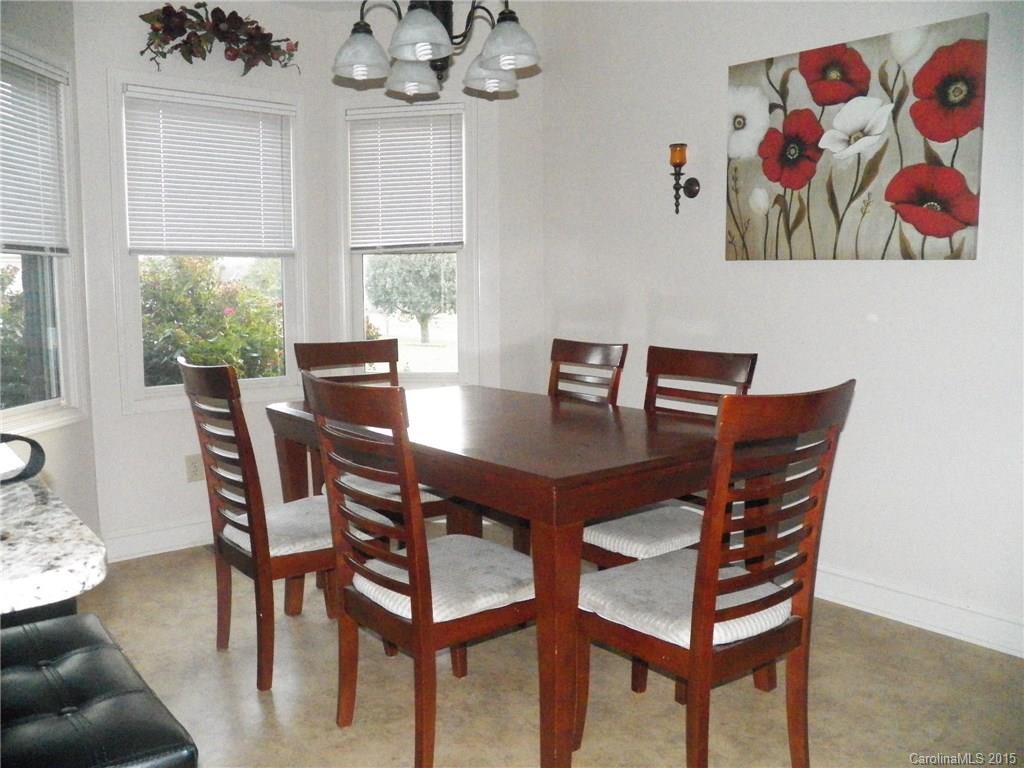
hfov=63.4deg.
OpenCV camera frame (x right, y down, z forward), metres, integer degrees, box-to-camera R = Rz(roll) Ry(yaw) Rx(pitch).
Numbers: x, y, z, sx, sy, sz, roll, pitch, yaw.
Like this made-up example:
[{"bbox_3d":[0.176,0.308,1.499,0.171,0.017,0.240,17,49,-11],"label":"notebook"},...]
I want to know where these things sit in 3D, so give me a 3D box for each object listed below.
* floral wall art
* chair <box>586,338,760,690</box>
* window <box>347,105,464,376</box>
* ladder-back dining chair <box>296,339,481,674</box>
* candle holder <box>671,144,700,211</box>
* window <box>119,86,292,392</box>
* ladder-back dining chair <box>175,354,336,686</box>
[{"bbox_3d":[1.167,-0.812,2.938,0.035,0.748,0.925,-6,9,-41],"label":"floral wall art"},{"bbox_3d":[0.435,0.385,2.653,0.530,0.960,0.455,-5,8,-37],"label":"chair"},{"bbox_3d":[-0.496,-0.669,3.985,0.566,1.280,0.090,1,7,7],"label":"window"},{"bbox_3d":[-0.508,0.328,3.168,0.455,0.960,0.530,-5,8,-36],"label":"ladder-back dining chair"},{"bbox_3d":[0.701,-0.836,3.394,0.139,0.275,0.087,-6,9,-41],"label":"candle holder"},{"bbox_3d":[-1.325,-0.637,3.743,0.770,1.274,0.090,-6,9,-39],"label":"window"},{"bbox_3d":[-0.704,0.393,2.610,0.530,0.960,0.455,-5,8,-38],"label":"ladder-back dining chair"}]

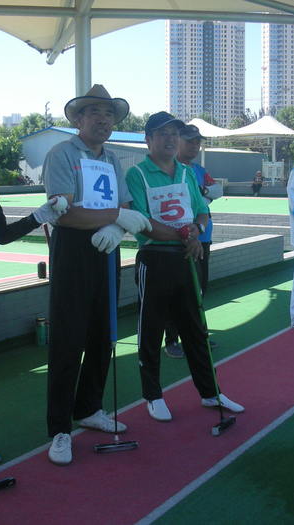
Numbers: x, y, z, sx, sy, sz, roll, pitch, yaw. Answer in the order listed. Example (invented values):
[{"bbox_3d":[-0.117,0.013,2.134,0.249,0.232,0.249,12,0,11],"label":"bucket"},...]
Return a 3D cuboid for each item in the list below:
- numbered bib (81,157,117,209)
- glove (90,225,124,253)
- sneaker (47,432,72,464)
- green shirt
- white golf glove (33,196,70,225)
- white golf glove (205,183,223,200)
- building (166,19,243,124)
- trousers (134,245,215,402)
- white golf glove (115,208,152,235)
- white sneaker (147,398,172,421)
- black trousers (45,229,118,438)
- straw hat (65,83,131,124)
[{"bbox_3d":[-0.229,-0.356,3.362,0.205,0.260,0.035,-3,8,-24],"label":"numbered bib"},{"bbox_3d":[-0.175,-0.109,3.210,0.150,0.150,0.120,0,8,0],"label":"glove"},{"bbox_3d":[-0.412,0.877,3.448,0.106,0.105,0.280,0,7,-2],"label":"sneaker"},{"bbox_3d":[0.110,-0.349,3.987,0.460,0.530,0.280,-3,8,-25],"label":"green shirt"},{"bbox_3d":[-0.434,-0.234,3.216,0.150,0.110,0.110,18,6,-6],"label":"white golf glove"},{"bbox_3d":[0.477,-0.501,4.999,0.120,0.130,0.130,-8,11,-44],"label":"white golf glove"},{"bbox_3d":[36.719,-103.307,442.608,47.500,98.000,18.000,-1,7,-8],"label":"building"},{"bbox_3d":[0.162,0.349,3.950,0.420,0.870,0.290,-4,9,-25],"label":"trousers"},{"bbox_3d":[-0.064,-0.195,3.332,0.160,0.100,0.100,25,6,6],"label":"white golf glove"},{"bbox_3d":[0.070,0.788,3.999,0.100,0.100,0.270,-2,8,-15],"label":"white sneaker"},{"bbox_3d":[-0.312,0.334,3.474,0.350,1.020,0.300,-3,9,-22],"label":"black trousers"},{"bbox_3d":[-0.231,-0.733,3.303,0.295,0.140,0.320,-3,-3,-20],"label":"straw hat"}]

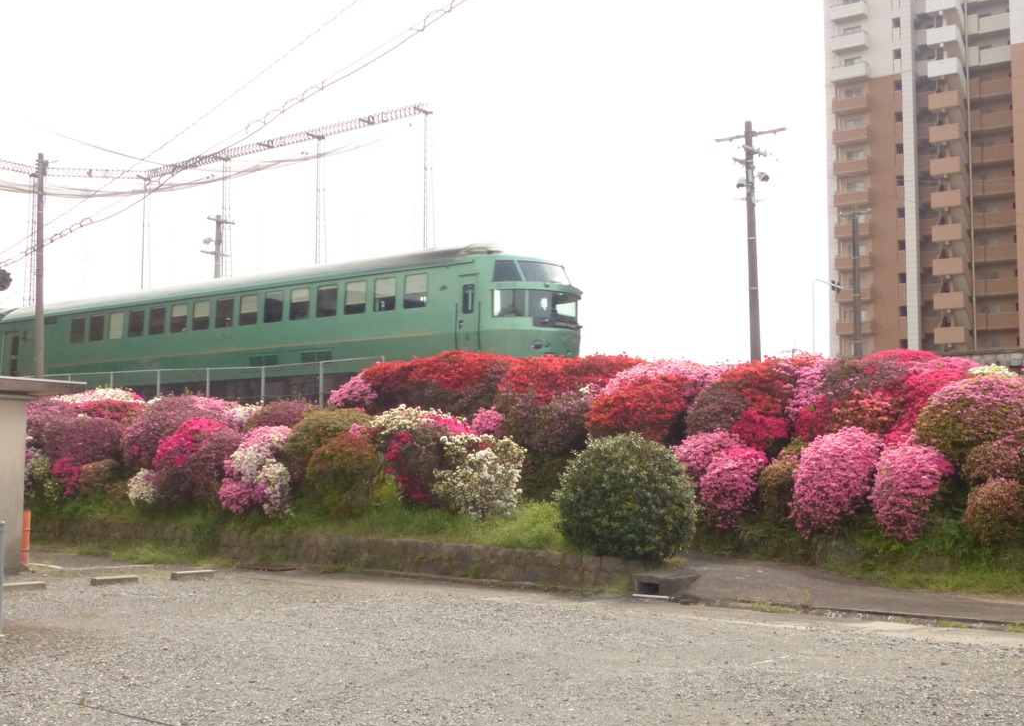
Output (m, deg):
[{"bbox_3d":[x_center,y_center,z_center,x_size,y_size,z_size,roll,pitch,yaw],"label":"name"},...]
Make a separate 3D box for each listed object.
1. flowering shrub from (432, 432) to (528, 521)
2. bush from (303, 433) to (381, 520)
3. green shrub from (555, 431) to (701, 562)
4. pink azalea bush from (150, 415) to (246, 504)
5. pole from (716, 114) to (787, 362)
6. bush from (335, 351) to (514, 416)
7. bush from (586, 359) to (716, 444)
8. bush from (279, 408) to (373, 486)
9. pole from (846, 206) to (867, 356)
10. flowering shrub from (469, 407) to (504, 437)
[{"bbox_3d":[-0.452,1.570,16.752,1.240,1.190,1.150,0,-5,-2],"label":"flowering shrub"},{"bbox_3d":[-2.334,1.535,16.700,1.050,1.180,1.000,0,-3,-8],"label":"bush"},{"bbox_3d":[1.376,1.587,14.538,1.680,1.530,1.600,0,-5,5],"label":"green shrub"},{"bbox_3d":[-5.509,1.686,21.040,1.620,1.480,1.400,1,-5,-15],"label":"pink azalea bush"},{"bbox_3d":[5.691,-1.764,28.676,1.800,8.000,1.500,-3,-6,37],"label":"pole"},{"bbox_3d":[-1.530,0.393,21.200,3.100,1.200,1.800,0,-3,0],"label":"bush"},{"bbox_3d":[2.172,0.603,18.847,2.000,1.320,1.700,0,-5,7],"label":"bush"},{"bbox_3d":[-3.006,1.366,19.600,1.500,1.300,1.400,0,-5,0],"label":"bush"},{"bbox_3d":[12.855,-1.203,44.739,0.900,9.000,0.450,0,-3,0],"label":"pole"},{"bbox_3d":[-0.370,0.913,18.300,0.550,0.520,0.550,0,-3,-1],"label":"flowering shrub"}]

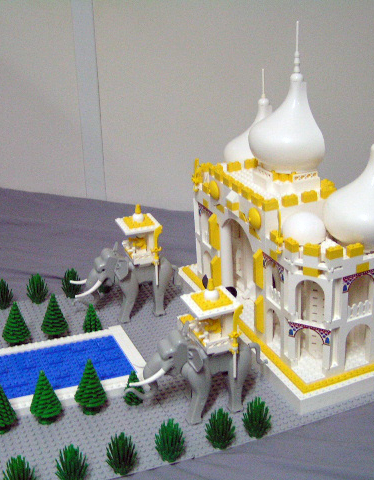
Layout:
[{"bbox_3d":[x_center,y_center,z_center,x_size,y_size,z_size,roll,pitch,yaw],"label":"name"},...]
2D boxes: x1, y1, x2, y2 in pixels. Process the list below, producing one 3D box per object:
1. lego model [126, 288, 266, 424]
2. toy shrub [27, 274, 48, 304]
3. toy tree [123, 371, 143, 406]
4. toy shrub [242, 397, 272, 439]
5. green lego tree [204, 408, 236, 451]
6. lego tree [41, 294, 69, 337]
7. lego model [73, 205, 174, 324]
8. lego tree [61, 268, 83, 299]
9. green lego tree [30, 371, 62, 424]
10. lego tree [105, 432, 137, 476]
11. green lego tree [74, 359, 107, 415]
[{"bbox_3d":[0.013,0.114,0.747,0.163,0.149,0.057,-9,23,-20],"label":"lego model"},{"bbox_3d":[-0.213,0.068,0.998,0.030,0.044,0.030,-9,24,-22],"label":"toy shrub"},{"bbox_3d":[-0.059,0.162,0.774,0.021,0.040,0.021,1,23,0],"label":"toy tree"},{"bbox_3d":[0.072,0.183,0.725,0.029,0.044,0.029,-1,22,0],"label":"toy shrub"},{"bbox_3d":[0.034,0.191,0.715,0.030,0.044,0.030,-2,24,1],"label":"green lego tree"},{"bbox_3d":[-0.169,0.096,0.892,0.035,0.063,0.035,-8,25,-20],"label":"lego tree"},{"bbox_3d":[-0.086,0.032,0.946,0.149,0.160,0.056,-12,26,-20],"label":"lego model"},{"bbox_3d":[-0.167,0.062,1.018,0.030,0.044,0.030,-9,24,-22],"label":"lego tree"},{"bbox_3d":[-0.149,0.164,0.742,0.035,0.062,0.035,-9,24,-22],"label":"green lego tree"},{"bbox_3d":[-0.063,0.204,0.674,0.030,0.044,0.030,1,23,0],"label":"lego tree"},{"bbox_3d":[-0.104,0.157,0.759,0.035,0.062,0.035,1,23,0],"label":"green lego tree"}]

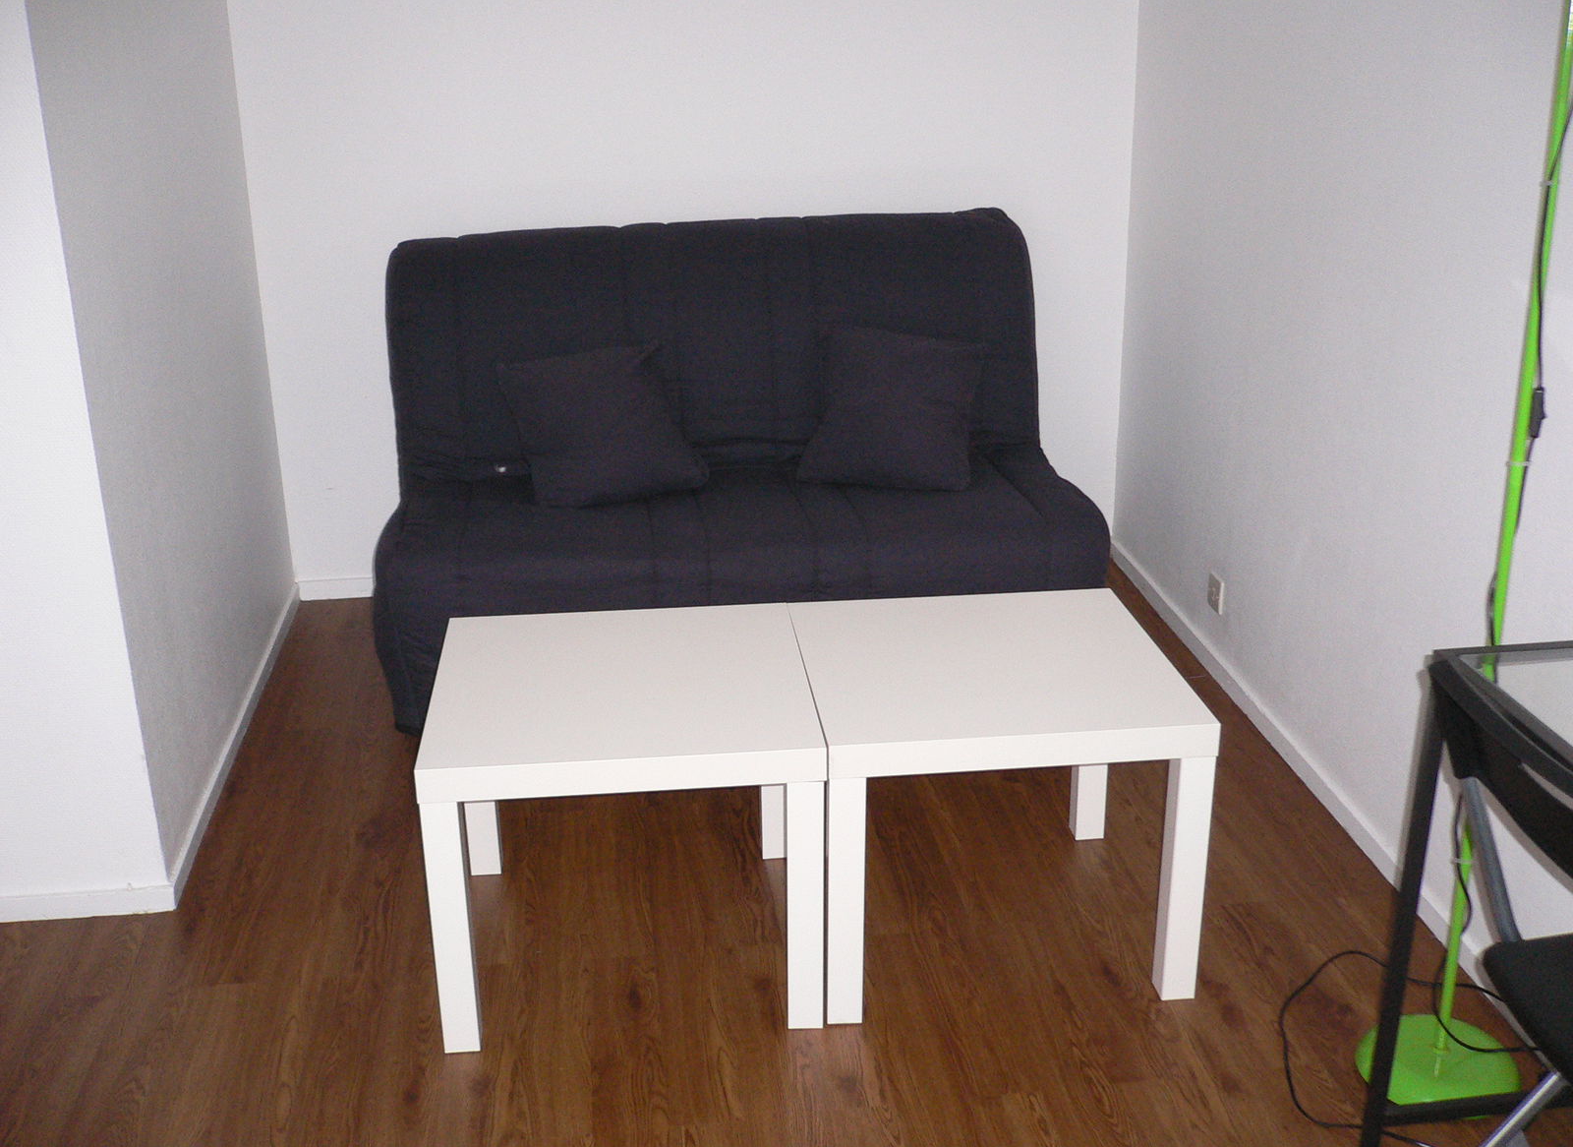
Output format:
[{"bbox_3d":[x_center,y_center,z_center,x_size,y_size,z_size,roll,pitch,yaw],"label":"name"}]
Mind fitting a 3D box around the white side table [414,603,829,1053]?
[{"bbox_3d":[-0.244,0.366,2.452,0.550,0.450,0.545,-3,20,-5],"label":"white side table"}]

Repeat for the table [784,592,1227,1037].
[{"bbox_3d":[0.306,0.341,2.505,0.550,0.450,0.545,-2,20,-5],"label":"table"}]

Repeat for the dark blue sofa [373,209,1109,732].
[{"bbox_3d":[-0.113,-0.241,3.476,1.430,0.880,0.960,-4,20,-8],"label":"dark blue sofa"}]

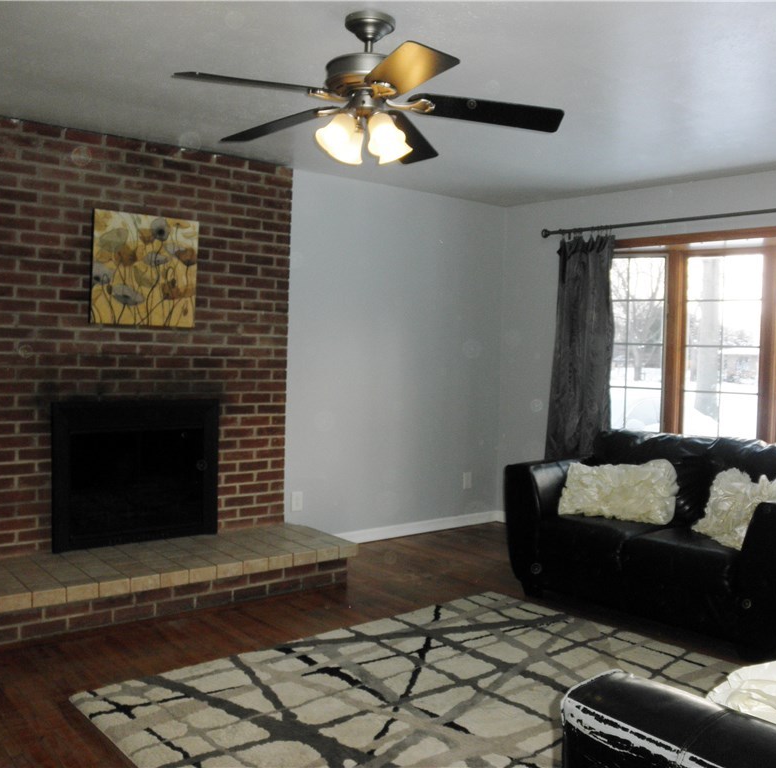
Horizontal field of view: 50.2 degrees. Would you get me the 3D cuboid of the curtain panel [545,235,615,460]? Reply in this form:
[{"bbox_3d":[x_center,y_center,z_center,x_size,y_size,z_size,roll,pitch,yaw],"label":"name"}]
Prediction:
[{"bbox_3d":[1.327,0.041,5.792,0.110,2.120,0.550,-1,3,-42],"label":"curtain panel"}]

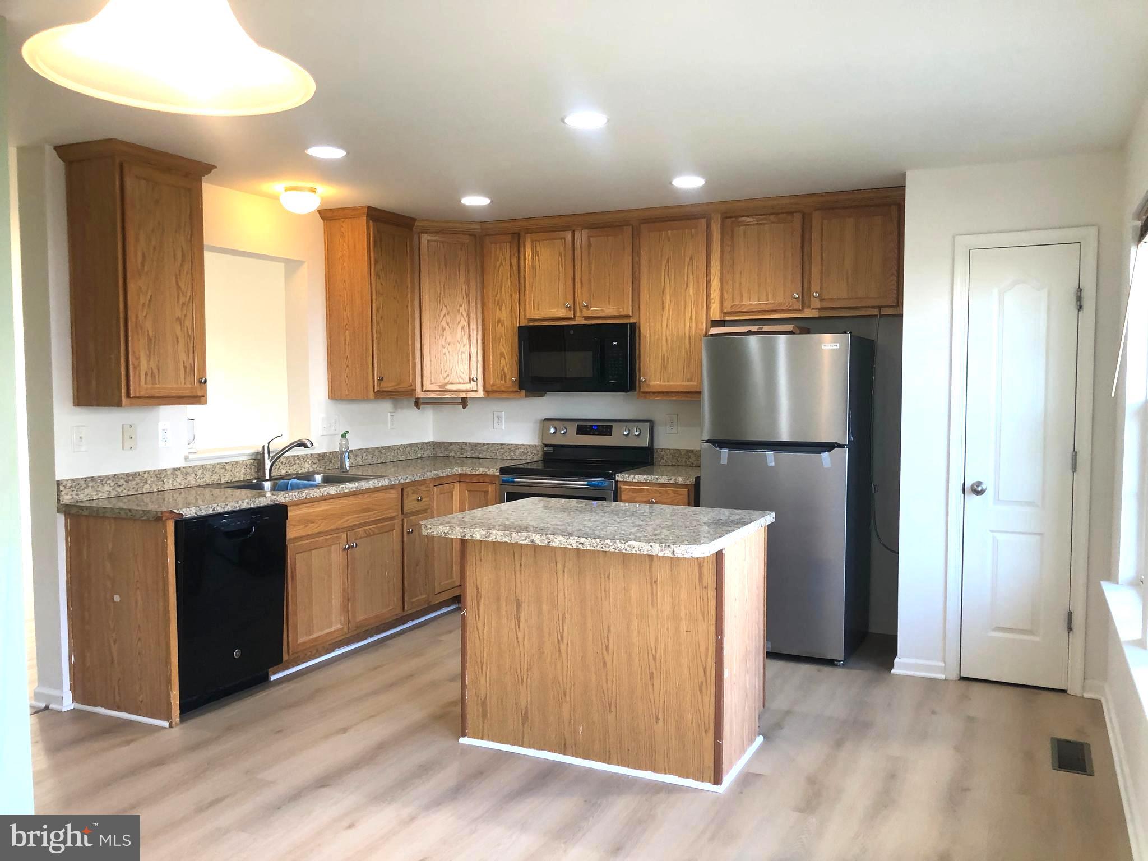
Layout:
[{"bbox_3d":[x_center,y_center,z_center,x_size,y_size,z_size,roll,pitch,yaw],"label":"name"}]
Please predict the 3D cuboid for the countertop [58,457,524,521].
[{"bbox_3d":[-1.192,0.278,5.055,0.927,0.044,2.796,1,3,26],"label":"countertop"}]

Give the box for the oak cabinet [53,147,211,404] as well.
[{"bbox_3d":[-1.927,-0.662,4.151,0.361,1.098,0.545,1,3,26],"label":"oak cabinet"}]

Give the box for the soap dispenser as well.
[{"bbox_3d":[-1.355,0.124,5.490,0.055,0.237,0.070,1,3,24],"label":"soap dispenser"}]

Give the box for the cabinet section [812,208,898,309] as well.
[{"bbox_3d":[1.554,-0.918,5.065,0.455,0.540,0.320,1,3,26],"label":"cabinet section"}]

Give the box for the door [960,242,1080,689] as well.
[{"bbox_3d":[2.079,0.176,4.346,0.454,2.051,0.040,1,3,26],"label":"door"}]

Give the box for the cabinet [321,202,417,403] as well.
[{"bbox_3d":[-1.238,-0.755,5.725,0.365,1.119,0.499,1,3,26],"label":"cabinet"}]

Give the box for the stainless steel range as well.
[{"bbox_3d":[0.022,0.543,5.631,0.757,1.191,0.682,1,3,26],"label":"stainless steel range"}]

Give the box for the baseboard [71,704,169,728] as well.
[{"bbox_3d":[-1.942,1.223,3.985,0.562,0.022,0.020,1,3,26],"label":"baseboard"}]

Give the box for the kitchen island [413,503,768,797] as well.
[{"bbox_3d":[0.125,0.800,3.650,1.114,0.914,0.879,1,3,26],"label":"kitchen island"}]

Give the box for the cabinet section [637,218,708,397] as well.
[{"bbox_3d":[0.656,-0.721,5.607,0.451,1.061,0.338,1,3,26],"label":"cabinet section"}]

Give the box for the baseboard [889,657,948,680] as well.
[{"bbox_3d":[1.690,1.167,4.558,0.246,0.081,0.025,1,3,26],"label":"baseboard"}]

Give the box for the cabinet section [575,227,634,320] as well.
[{"bbox_3d":[0.252,-0.951,5.705,0.367,0.540,0.320,1,3,26],"label":"cabinet section"}]

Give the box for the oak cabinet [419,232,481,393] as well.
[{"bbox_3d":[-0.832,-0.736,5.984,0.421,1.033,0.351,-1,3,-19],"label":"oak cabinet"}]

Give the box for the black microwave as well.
[{"bbox_3d":[0.077,-0.450,5.859,0.757,0.407,0.400,1,3,26],"label":"black microwave"}]

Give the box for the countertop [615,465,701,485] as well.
[{"bbox_3d":[0.591,0.260,5.521,0.463,0.043,0.635,1,3,26],"label":"countertop"}]

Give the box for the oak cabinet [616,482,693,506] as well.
[{"bbox_3d":[0.588,0.698,5.406,0.456,0.843,0.622,1,3,26],"label":"oak cabinet"}]

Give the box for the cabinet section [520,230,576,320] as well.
[{"bbox_3d":[-0.084,-0.960,5.869,0.359,0.540,0.320,1,3,26],"label":"cabinet section"}]

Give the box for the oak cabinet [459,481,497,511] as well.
[{"bbox_3d":[-0.439,0.673,5.909,0.301,0.843,0.622,1,3,26],"label":"oak cabinet"}]

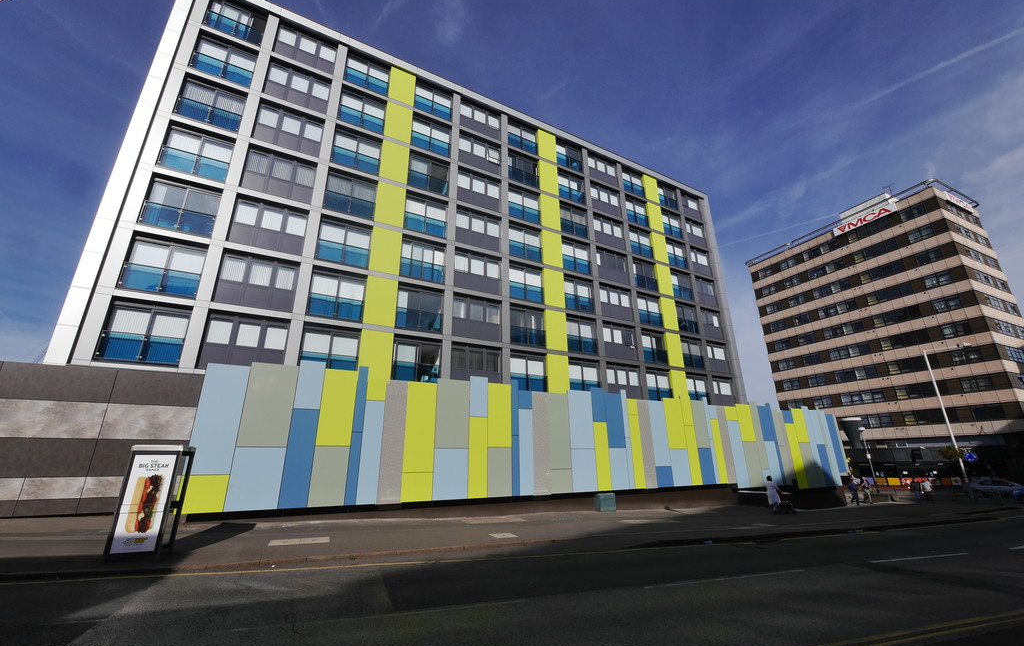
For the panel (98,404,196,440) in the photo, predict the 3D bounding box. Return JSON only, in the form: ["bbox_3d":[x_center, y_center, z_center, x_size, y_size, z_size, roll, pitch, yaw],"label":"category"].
[{"bbox_3d":[-11.021,3.037,12.649,2.150,1.029,0.080,9,-22,-27],"label":"panel"}]

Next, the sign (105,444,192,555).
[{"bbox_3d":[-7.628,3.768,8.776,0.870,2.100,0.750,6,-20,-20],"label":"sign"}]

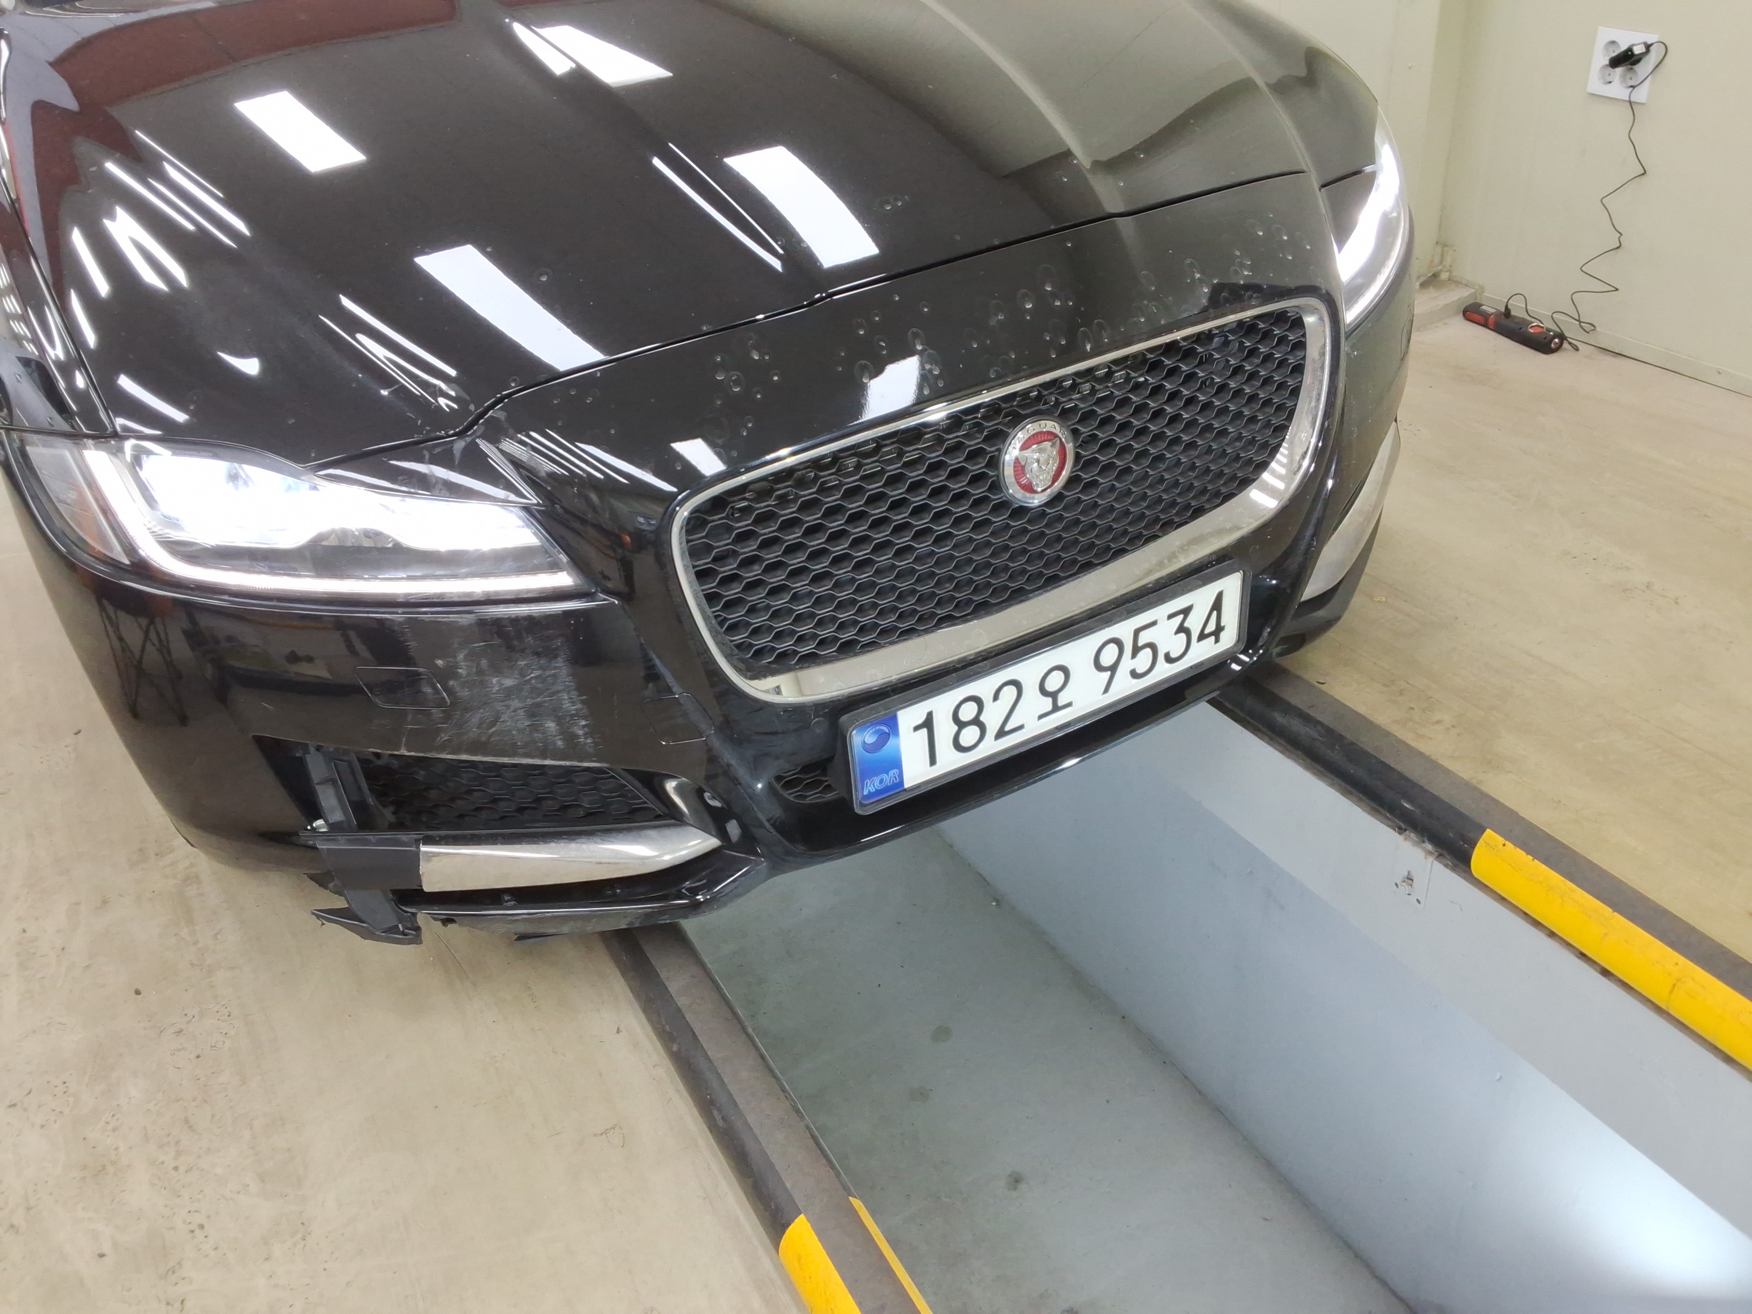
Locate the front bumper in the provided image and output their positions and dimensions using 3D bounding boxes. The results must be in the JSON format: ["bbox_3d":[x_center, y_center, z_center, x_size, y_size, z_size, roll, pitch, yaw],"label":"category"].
[{"bbox_3d":[0.064,-0.174,1.755,1.850,0.630,0.610,-21,35,-20],"label":"front bumper"}]

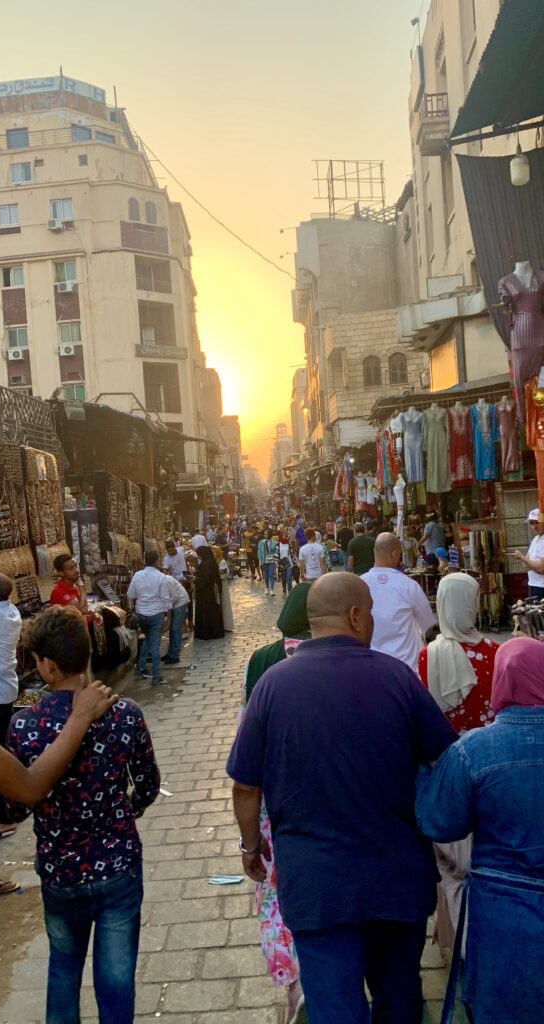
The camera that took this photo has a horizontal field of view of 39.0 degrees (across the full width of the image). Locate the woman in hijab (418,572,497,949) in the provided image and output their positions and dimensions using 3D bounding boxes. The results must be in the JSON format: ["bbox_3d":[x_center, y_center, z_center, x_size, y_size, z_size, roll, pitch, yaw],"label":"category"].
[{"bbox_3d":[0.860,1.090,3.400,0.460,1.600,0.350,-4,1,0],"label":"woman in hijab"}]

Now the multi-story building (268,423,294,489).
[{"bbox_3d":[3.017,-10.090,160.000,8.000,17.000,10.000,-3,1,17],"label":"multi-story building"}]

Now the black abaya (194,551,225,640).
[{"bbox_3d":[-1.081,1.427,13.300,0.460,1.570,0.500,-4,1,-6],"label":"black abaya"}]

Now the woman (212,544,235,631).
[{"bbox_3d":[-0.931,1.383,13.900,0.420,1.580,0.480,-3,2,31],"label":"woman"}]

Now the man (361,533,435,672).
[{"bbox_3d":[0.774,0.997,4.900,0.580,1.740,0.380,-4,1,3],"label":"man"}]

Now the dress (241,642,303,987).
[{"bbox_3d":[0.113,1.071,2.750,0.480,1.260,0.350,-4,1,-1],"label":"dress"}]

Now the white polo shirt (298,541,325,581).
[{"bbox_3d":[0.719,0.901,14.000,0.470,0.670,0.280,-4,1,-2],"label":"white polo shirt"}]

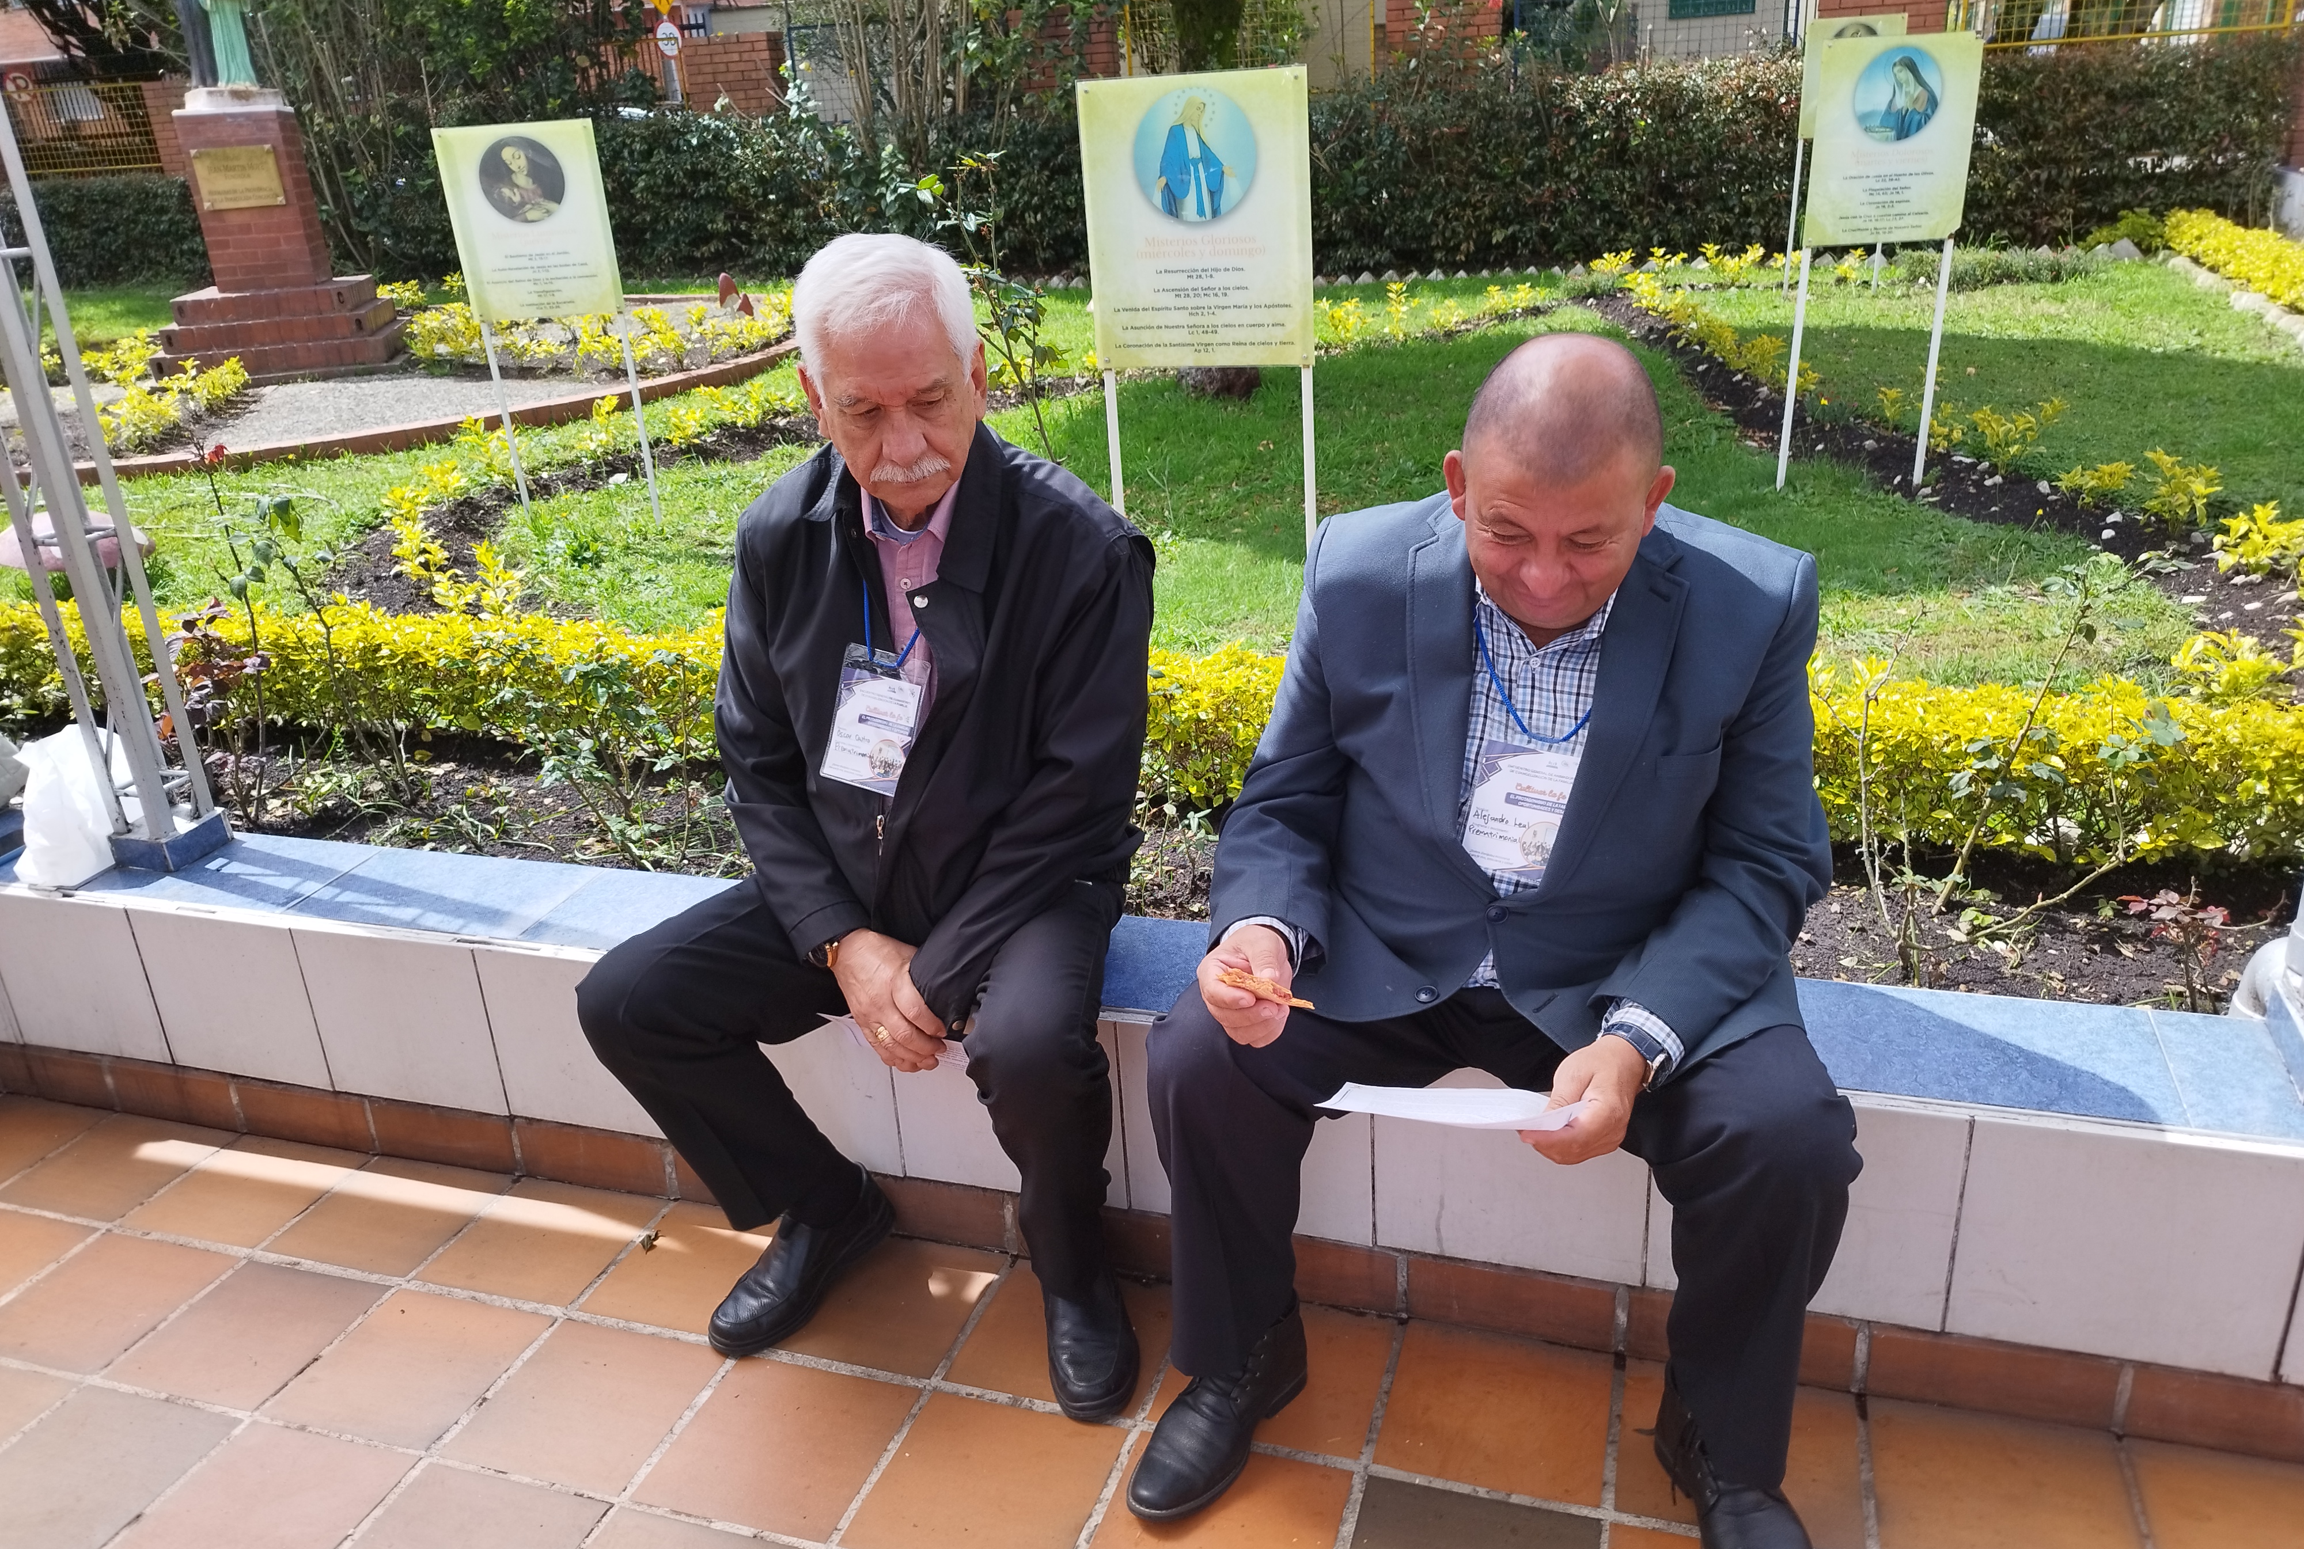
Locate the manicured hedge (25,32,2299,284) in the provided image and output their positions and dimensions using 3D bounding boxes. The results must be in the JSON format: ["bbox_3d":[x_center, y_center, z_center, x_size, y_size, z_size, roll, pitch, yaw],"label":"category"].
[{"bbox_3d":[-1.800,-4.337,12.060,18.000,1.350,1.000,4,22,18],"label":"manicured hedge"}]

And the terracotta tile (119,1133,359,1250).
[{"bbox_3d":[-1.327,0.613,2.340,0.231,0.015,0.236,4,22,18],"label":"terracotta tile"}]

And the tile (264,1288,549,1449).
[{"bbox_3d":[-0.911,0.731,1.968,0.237,0.015,0.235,4,22,18],"label":"tile"}]

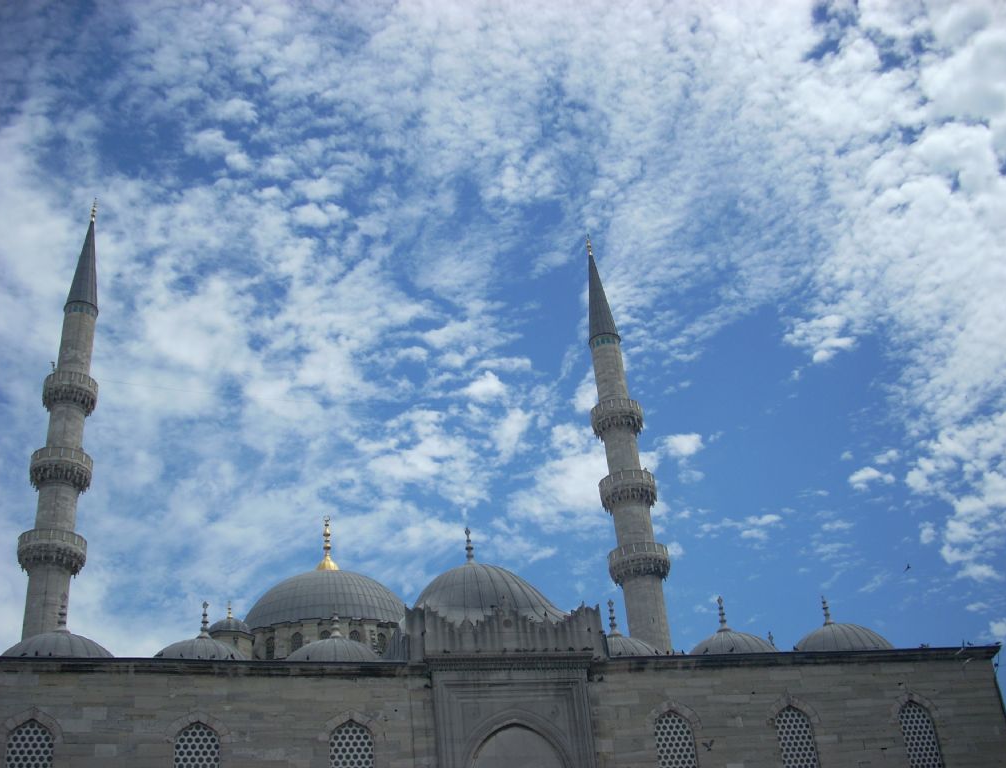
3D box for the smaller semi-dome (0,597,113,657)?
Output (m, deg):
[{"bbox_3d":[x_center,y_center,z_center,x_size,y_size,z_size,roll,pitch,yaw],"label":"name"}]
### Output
[{"bbox_3d":[-16.472,9.383,40.435,4.274,3.064,4.274,3,-31,-14],"label":"smaller semi-dome"}]

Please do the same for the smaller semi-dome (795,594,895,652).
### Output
[{"bbox_3d":[14.929,10.916,48.455,4.378,3.116,4.378,3,-31,-14],"label":"smaller semi-dome"}]

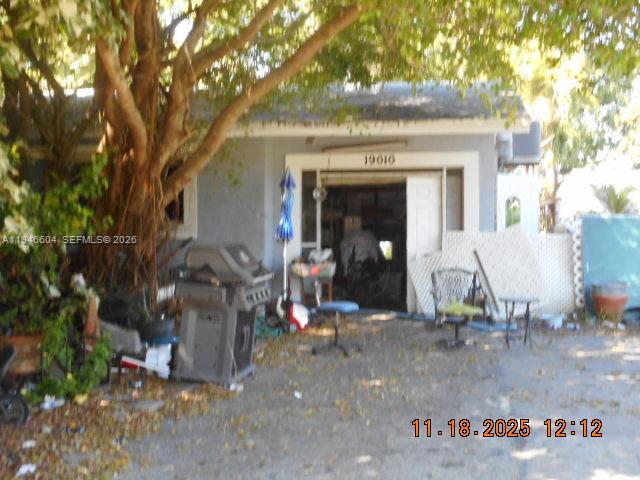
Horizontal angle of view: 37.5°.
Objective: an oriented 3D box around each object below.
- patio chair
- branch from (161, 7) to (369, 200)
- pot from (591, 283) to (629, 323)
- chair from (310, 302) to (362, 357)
[{"bbox_3d":[1.555,0.760,10.700,0.580,0.880,0.620,0,1,-9],"label":"patio chair"},{"bbox_3d":[-0.575,-1.390,9.600,2.100,2.080,1.000,0,1,0],"label":"branch"},{"bbox_3d":[4.022,0.868,13.100,0.510,0.540,0.510,0,1,0],"label":"pot"},{"bbox_3d":[0.183,0.942,10.150,0.550,0.540,0.560,-1,2,-30],"label":"chair"}]

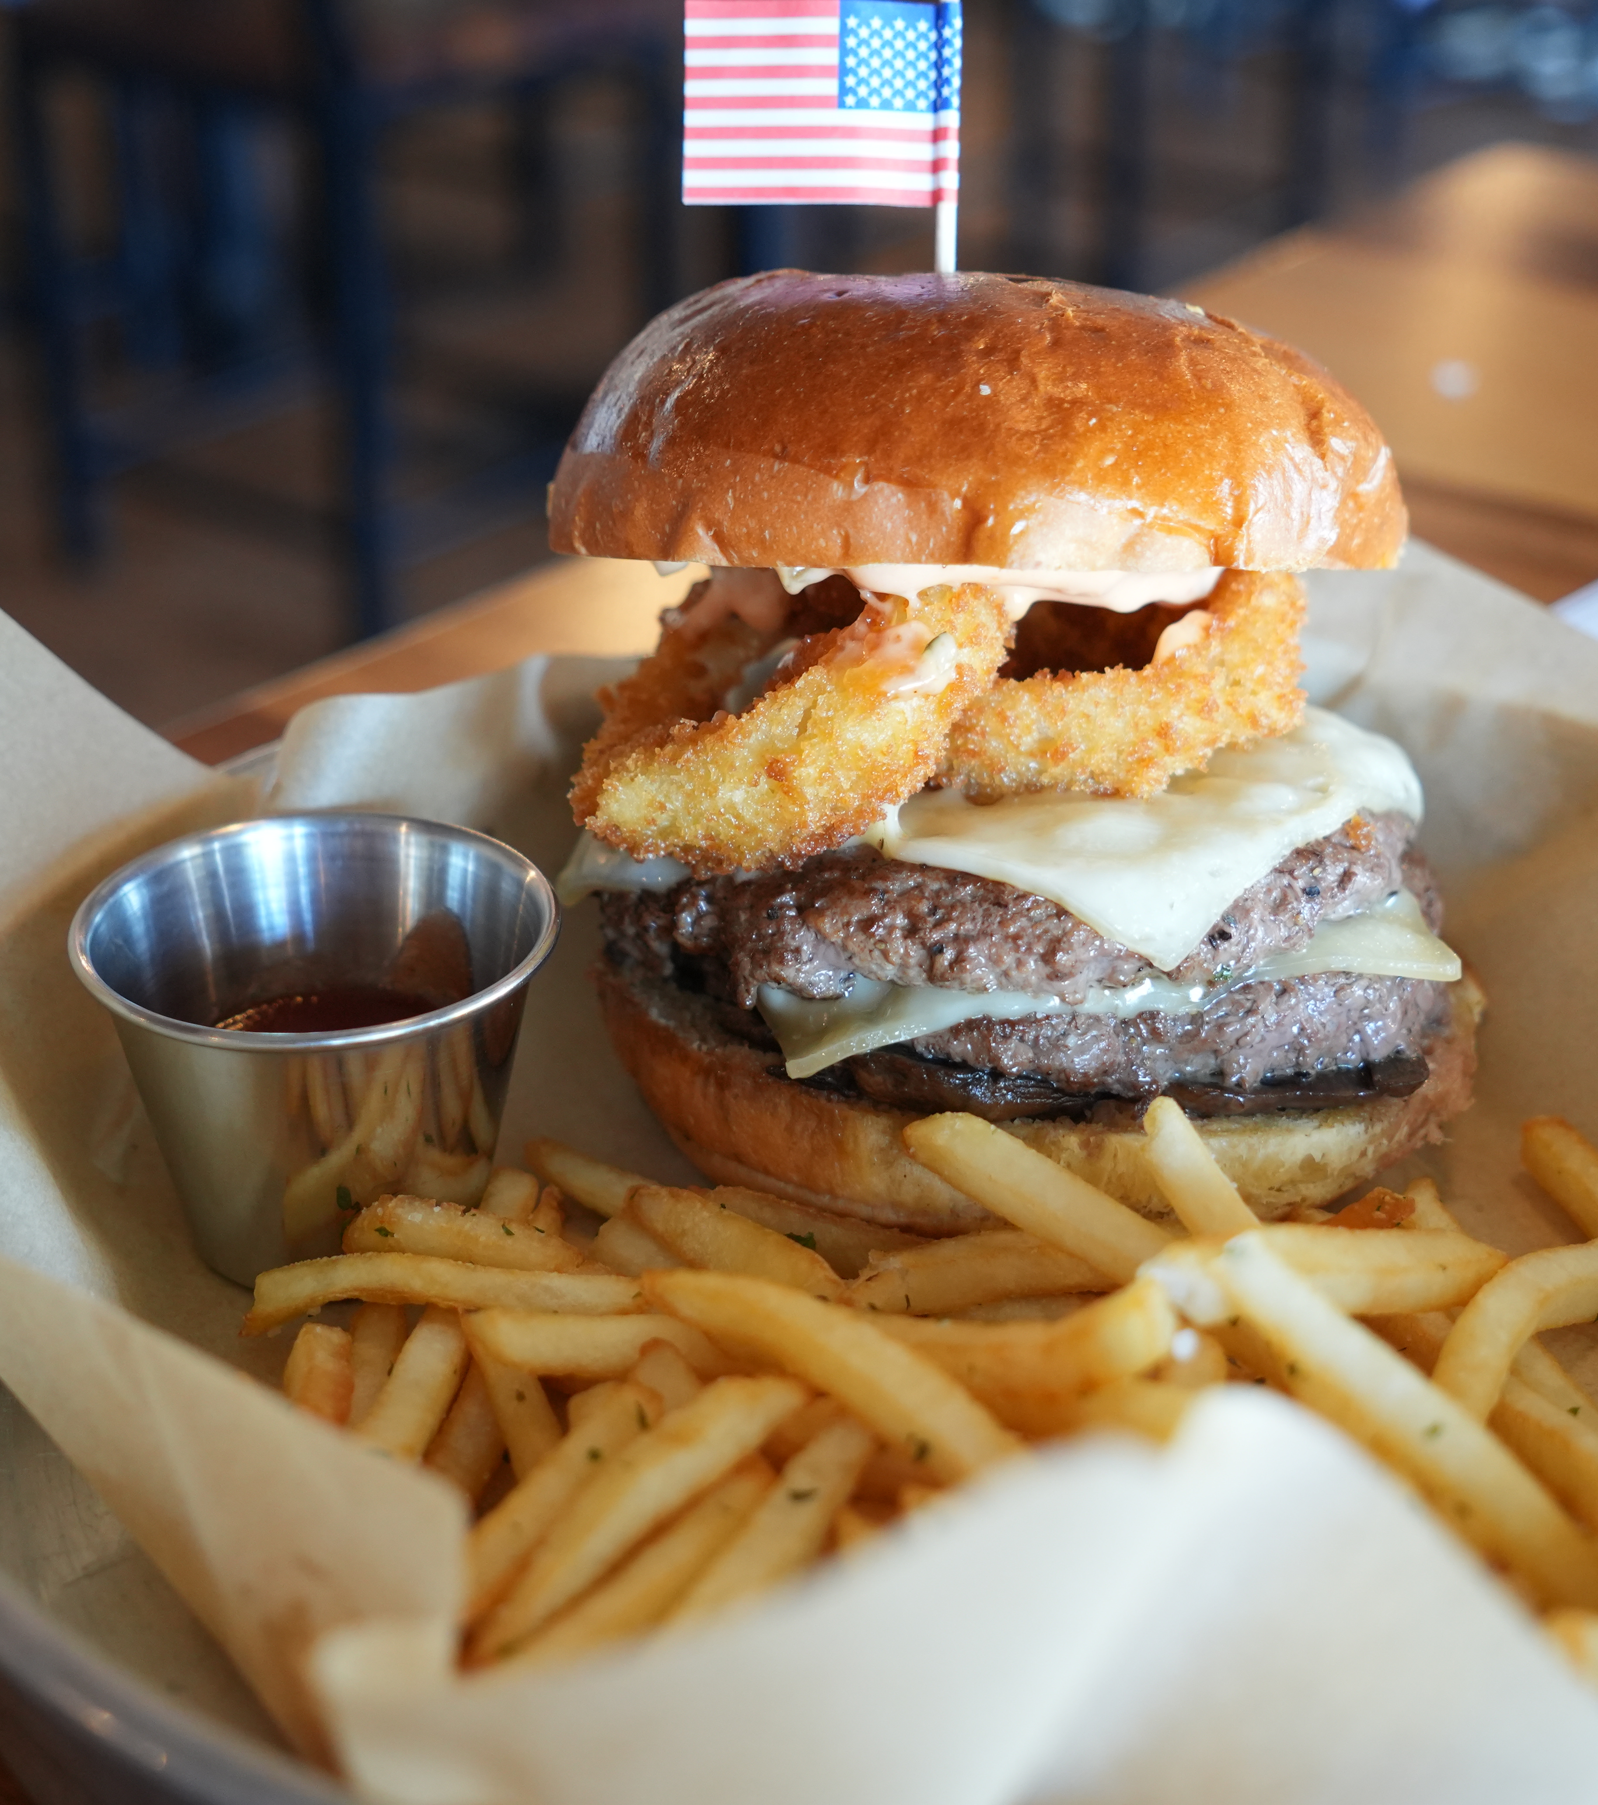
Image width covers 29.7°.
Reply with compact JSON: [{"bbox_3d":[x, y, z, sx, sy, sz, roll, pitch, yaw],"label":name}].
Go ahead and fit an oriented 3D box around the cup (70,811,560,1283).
[{"bbox_3d":[-0.063,0.022,0.399,0.062,0.045,0.062,1,29,-1],"label":"cup"}]

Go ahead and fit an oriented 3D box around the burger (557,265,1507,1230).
[{"bbox_3d":[0.027,-0.028,0.414,0.123,0.121,0.121,-1,28,0],"label":"burger"}]

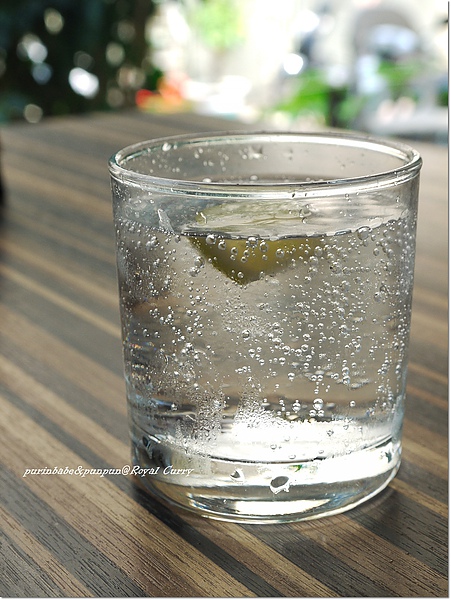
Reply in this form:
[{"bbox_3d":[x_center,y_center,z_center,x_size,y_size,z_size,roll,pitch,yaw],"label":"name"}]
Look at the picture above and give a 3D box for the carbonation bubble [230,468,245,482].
[{"bbox_3d":[0.003,0.044,0.272,0.004,0.004,0.003,3,19,12],"label":"carbonation bubble"}]

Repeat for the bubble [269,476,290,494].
[{"bbox_3d":[0.014,0.047,0.272,0.006,0.005,0.003,-2,18,-3],"label":"bubble"}]

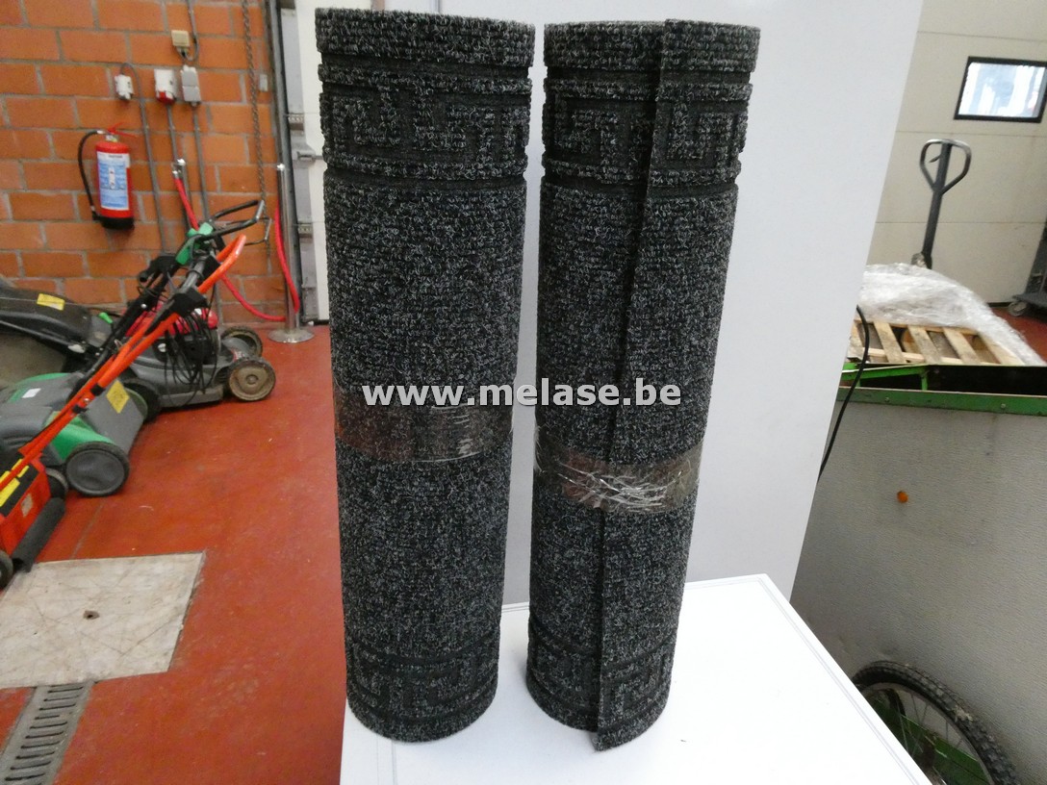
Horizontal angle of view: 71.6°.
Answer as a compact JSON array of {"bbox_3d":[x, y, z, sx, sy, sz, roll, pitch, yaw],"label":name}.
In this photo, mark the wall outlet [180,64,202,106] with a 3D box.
[{"bbox_3d":[-1.689,-1.559,3.690,0.071,0.178,0.060,-3,23,-14],"label":"wall outlet"}]

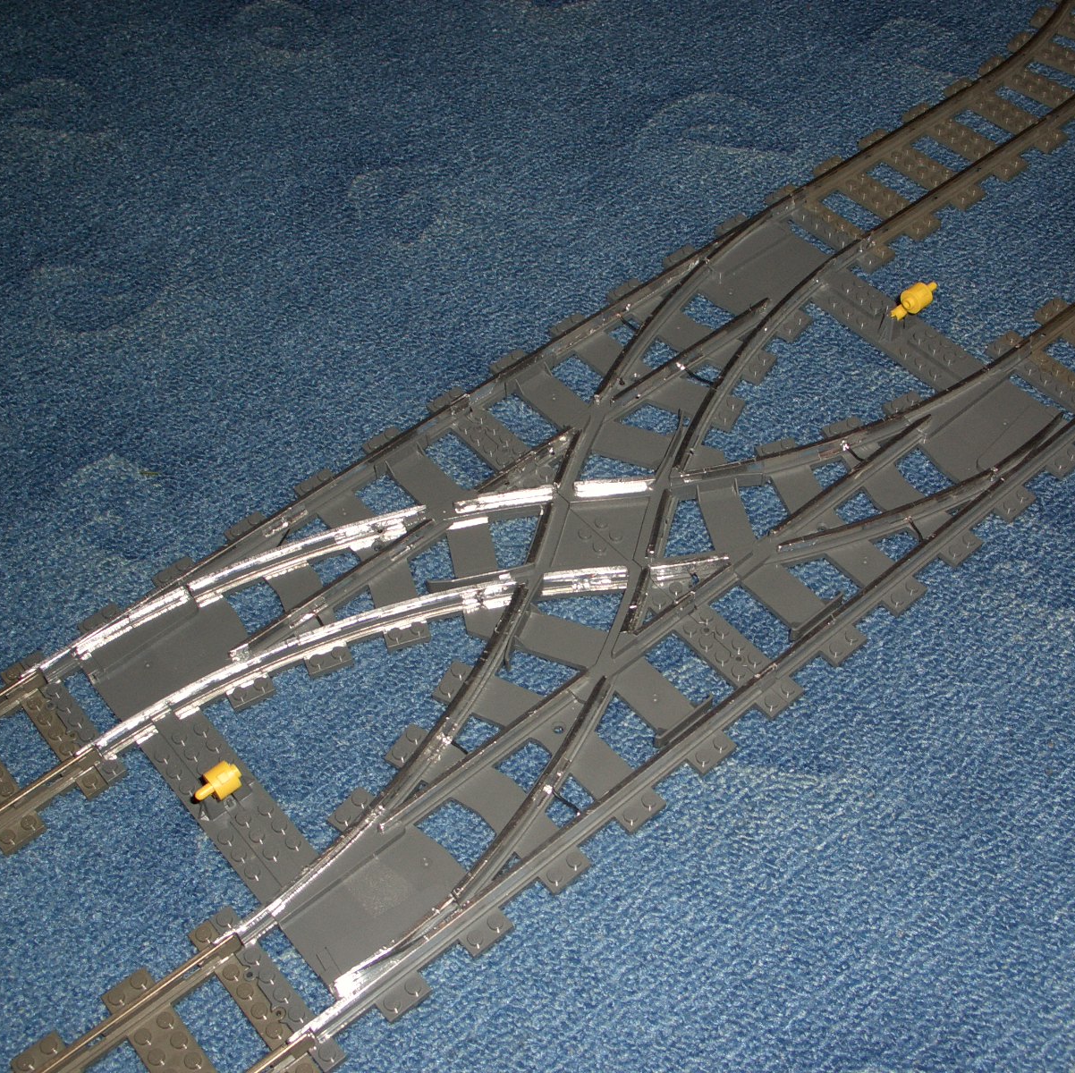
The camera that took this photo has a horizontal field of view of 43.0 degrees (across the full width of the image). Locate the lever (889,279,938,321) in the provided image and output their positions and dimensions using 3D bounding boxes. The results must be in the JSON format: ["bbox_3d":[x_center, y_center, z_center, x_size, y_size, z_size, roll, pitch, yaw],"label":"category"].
[{"bbox_3d":[0.154,-0.096,0.561,0.016,0.024,0.011,-34,83,-22],"label":"lever"}]

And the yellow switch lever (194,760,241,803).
[{"bbox_3d":[-0.104,0.082,0.443,0.016,0.024,0.011,-34,83,-22],"label":"yellow switch lever"}]

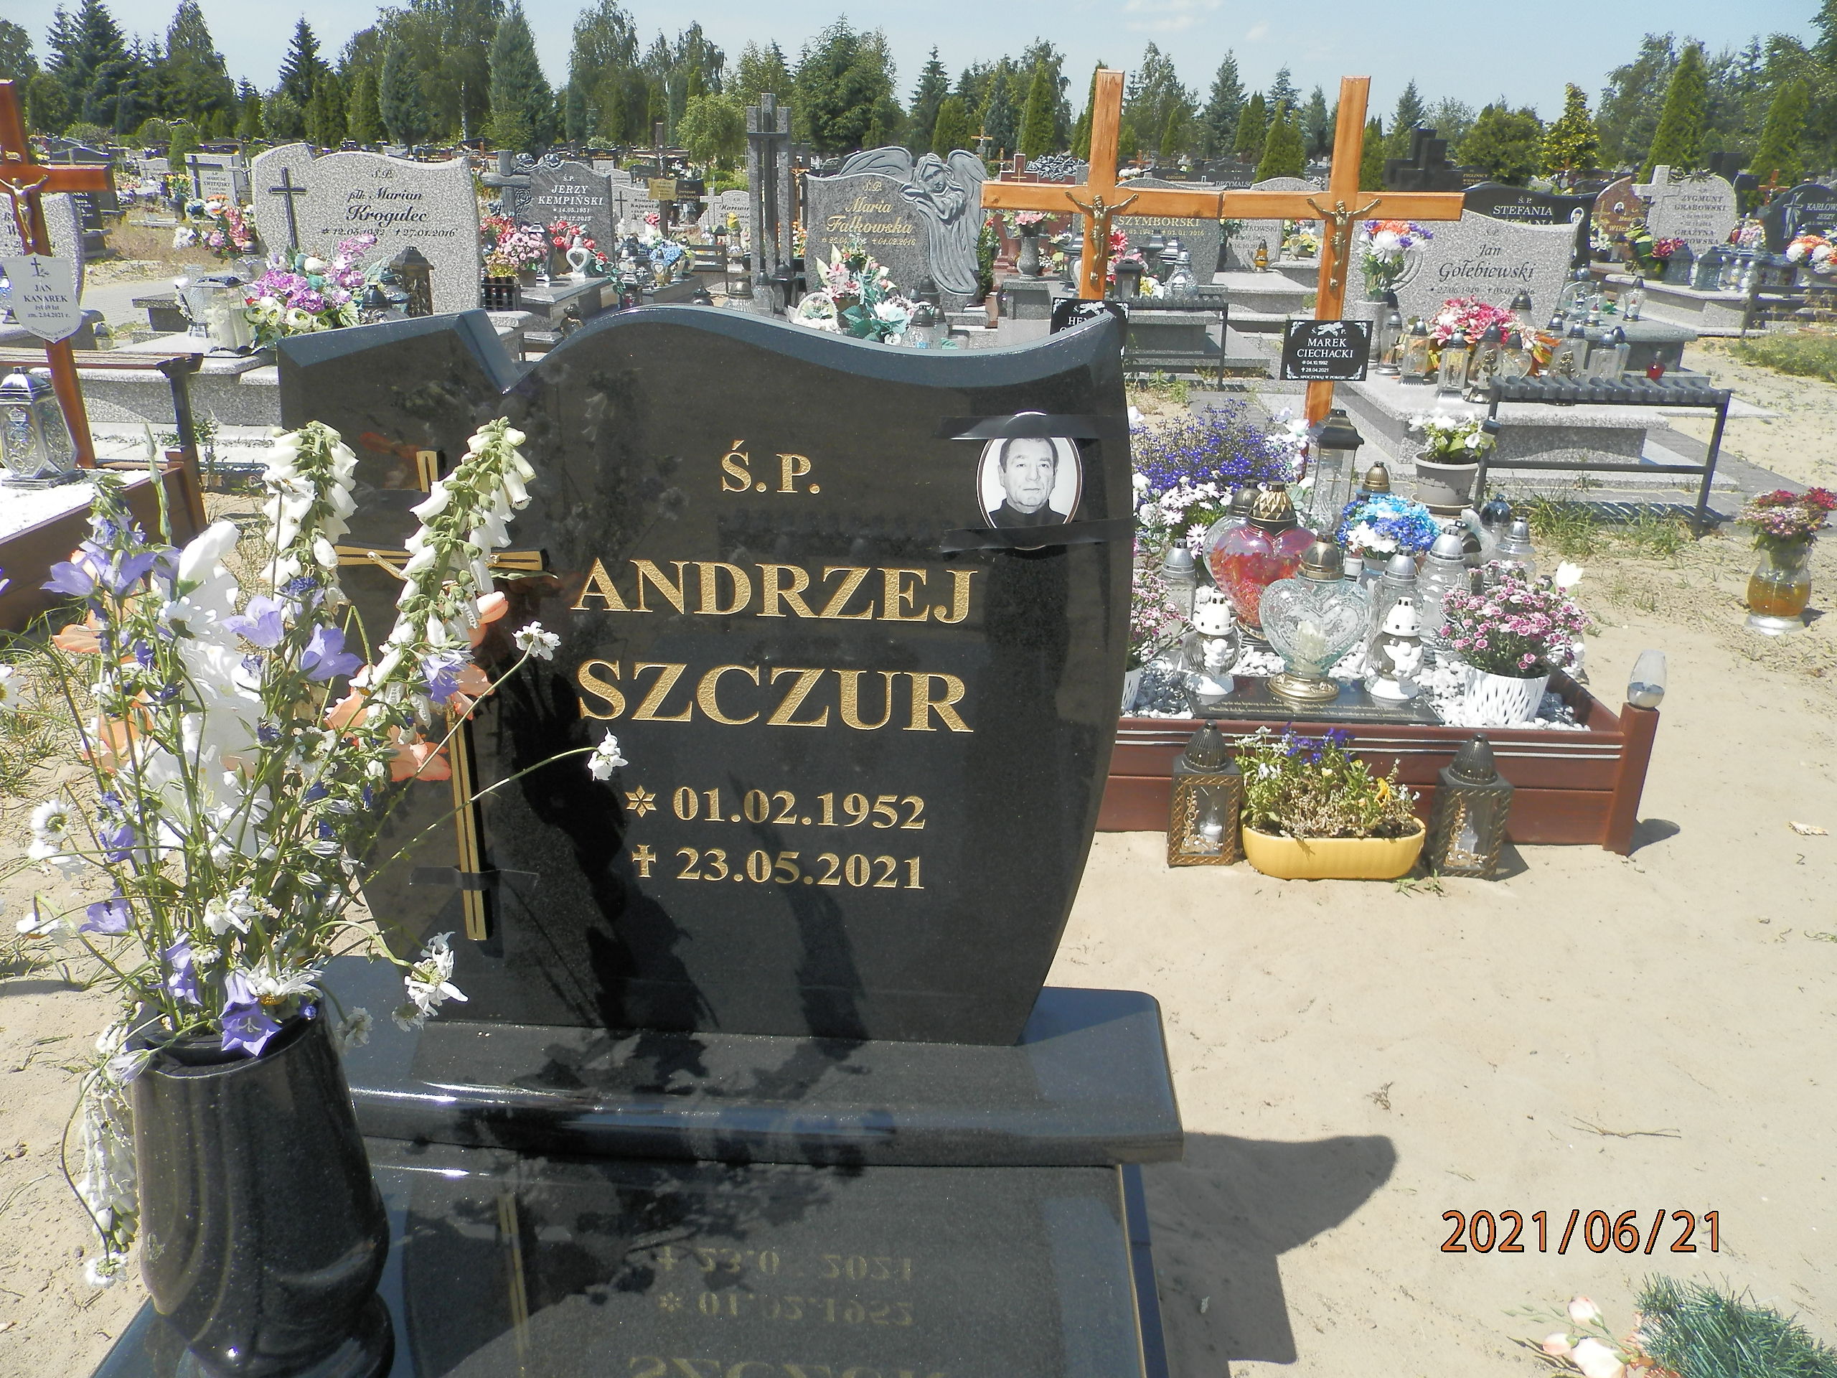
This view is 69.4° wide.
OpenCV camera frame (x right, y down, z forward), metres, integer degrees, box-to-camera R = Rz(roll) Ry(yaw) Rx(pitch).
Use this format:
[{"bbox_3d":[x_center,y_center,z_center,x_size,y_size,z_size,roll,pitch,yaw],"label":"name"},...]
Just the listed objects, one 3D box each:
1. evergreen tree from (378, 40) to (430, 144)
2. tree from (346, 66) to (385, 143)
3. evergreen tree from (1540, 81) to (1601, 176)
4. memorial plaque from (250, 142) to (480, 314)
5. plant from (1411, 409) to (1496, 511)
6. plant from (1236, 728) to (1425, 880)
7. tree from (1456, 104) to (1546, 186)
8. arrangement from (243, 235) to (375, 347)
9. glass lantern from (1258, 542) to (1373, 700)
[{"bbox_3d":[-21.976,-25.070,56.821,2.210,4.836,2.210,2,23,4],"label":"evergreen tree"},{"bbox_3d":[-32.107,-33.681,76.942,2.300,4.355,2.300,2,23,3],"label":"tree"},{"bbox_3d":[15.352,-12.856,31.407,1.384,2.663,1.384,2,23,4],"label":"evergreen tree"},{"bbox_3d":[-2.850,-2.392,6.892,1.146,0.817,0.130,2,22,2],"label":"memorial plaque"},{"bbox_3d":[2.192,-0.957,5.442,0.359,0.373,0.340,2,23,4],"label":"plant"},{"bbox_3d":[0.743,0.191,2.358,0.335,0.270,0.170,2,22,2],"label":"plant"},{"bbox_3d":[10.542,-9.532,24.147,1.582,2.034,1.582,2,23,4],"label":"tree"},{"bbox_3d":[-2.771,-1.800,6.019,0.588,0.480,0.392,2,23,3],"label":"arrangement"},{"bbox_3d":[0.835,-0.157,2.784,0.224,0.345,0.140,2,23,3],"label":"glass lantern"}]

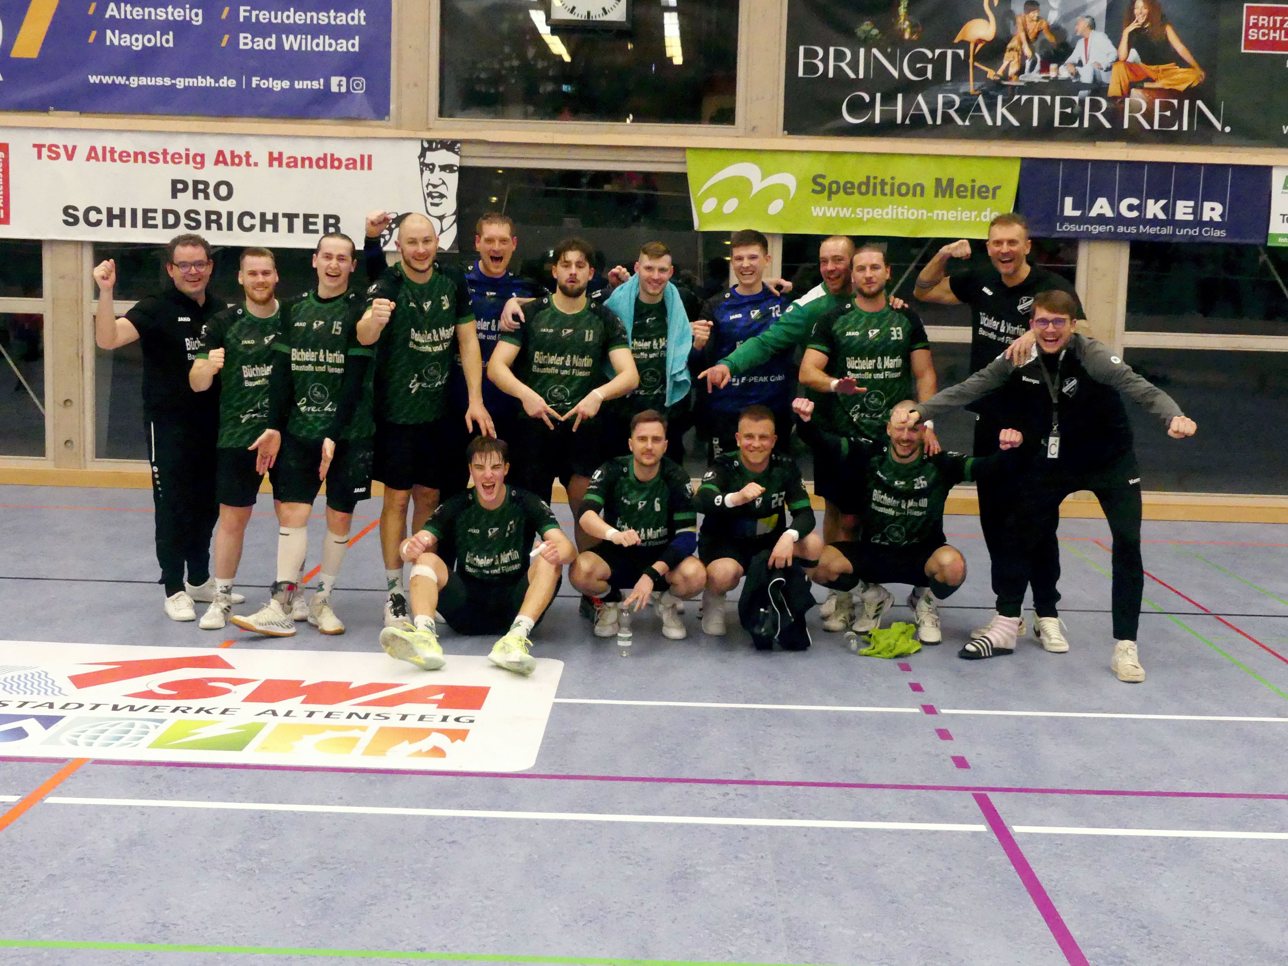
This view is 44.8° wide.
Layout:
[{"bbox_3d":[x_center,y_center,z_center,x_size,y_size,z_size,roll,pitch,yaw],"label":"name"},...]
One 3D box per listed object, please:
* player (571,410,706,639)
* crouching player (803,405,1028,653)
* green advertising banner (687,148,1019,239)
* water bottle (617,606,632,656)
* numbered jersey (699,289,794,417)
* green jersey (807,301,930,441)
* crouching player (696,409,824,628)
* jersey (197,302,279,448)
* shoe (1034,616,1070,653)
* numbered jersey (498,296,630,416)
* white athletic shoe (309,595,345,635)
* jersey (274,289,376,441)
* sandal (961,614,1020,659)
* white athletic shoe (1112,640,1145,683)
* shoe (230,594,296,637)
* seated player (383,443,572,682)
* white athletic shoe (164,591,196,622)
[{"bbox_3d":[-0.019,0.185,7.308,0.620,1.030,0.820,1,7,-2],"label":"player"},{"bbox_3d":[1.262,0.166,7.549,1.060,1.110,0.780,2,7,6],"label":"crouching player"},{"bbox_3d":[1.519,-2.107,11.415,2.423,0.598,0.040,2,7,1],"label":"green advertising banner"},{"bbox_3d":[-0.084,0.652,6.961,0.067,0.222,0.067,2,7,1],"label":"water bottle"},{"bbox_3d":[0.515,-0.636,7.673,0.480,0.630,0.280,2,7,1],"label":"numbered jersey"},{"bbox_3d":[1.075,-0.538,7.473,0.570,0.655,0.290,3,8,8],"label":"green jersey"},{"bbox_3d":[0.554,0.161,7.646,0.620,1.060,0.760,2,7,1],"label":"crouching player"},{"bbox_3d":[-1.817,-0.507,7.233,0.510,0.670,0.290,-1,8,-18],"label":"jersey"},{"bbox_3d":[1.893,0.694,7.275,0.108,0.125,0.300,2,7,1],"label":"shoe"},{"bbox_3d":[-0.392,-0.611,7.594,0.600,0.615,0.290,1,7,-2],"label":"numbered jersey"},{"bbox_3d":[-1.504,0.620,7.350,0.110,0.120,0.300,-2,8,-24],"label":"white athletic shoe"},{"bbox_3d":[-1.481,-0.546,7.245,0.450,0.700,0.280,3,7,13],"label":"jersey"},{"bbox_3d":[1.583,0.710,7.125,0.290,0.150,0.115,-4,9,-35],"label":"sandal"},{"bbox_3d":[2.095,0.765,6.776,0.108,0.125,0.300,2,8,6],"label":"white athletic shoe"},{"bbox_3d":[-1.735,0.605,7.141,0.310,0.130,0.110,13,3,-20],"label":"shoe"},{"bbox_3d":[-0.728,0.273,6.940,0.820,0.915,1.020,1,7,-3],"label":"seated player"},{"bbox_3d":[-2.213,0.575,7.443,0.105,0.110,0.290,-2,8,-26],"label":"white athletic shoe"}]

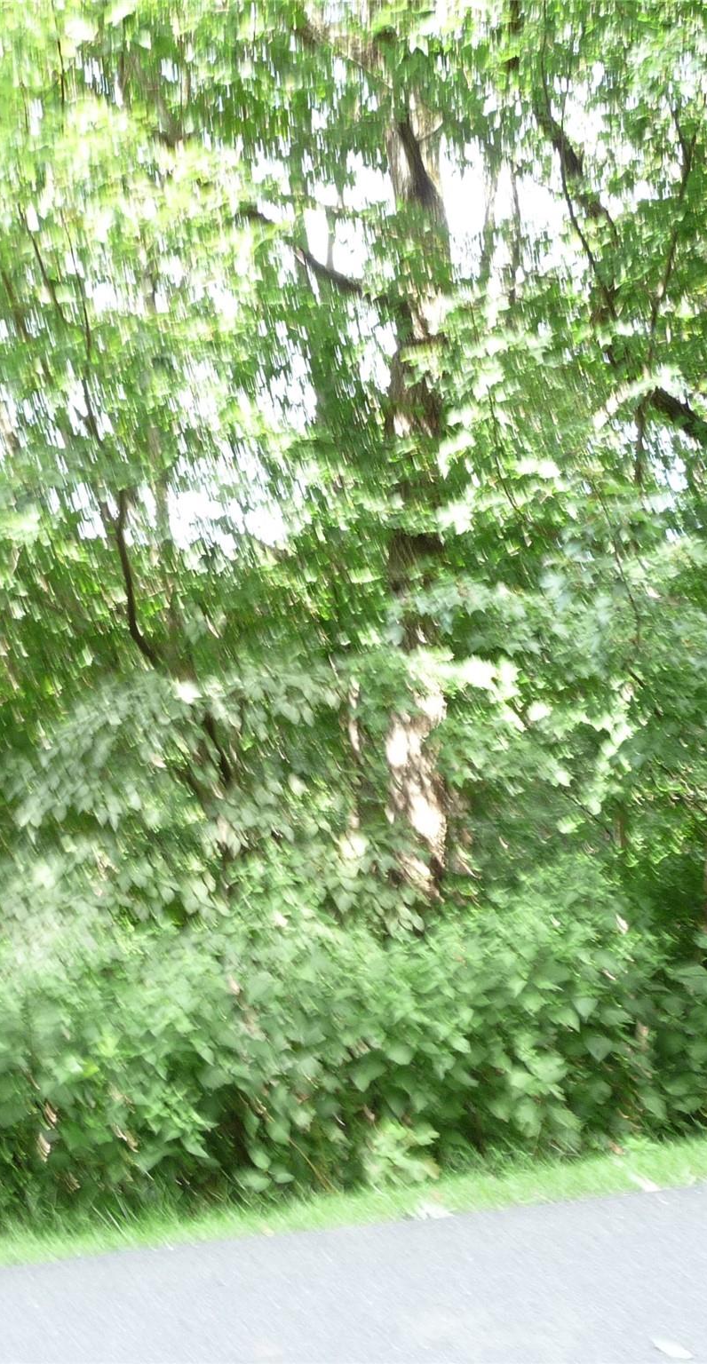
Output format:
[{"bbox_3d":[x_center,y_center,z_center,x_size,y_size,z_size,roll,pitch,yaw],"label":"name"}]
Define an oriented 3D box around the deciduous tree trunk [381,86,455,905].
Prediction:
[{"bbox_3d":[0.431,-1.136,9.600,0.420,5.300,0.410,1,1,0],"label":"deciduous tree trunk"}]

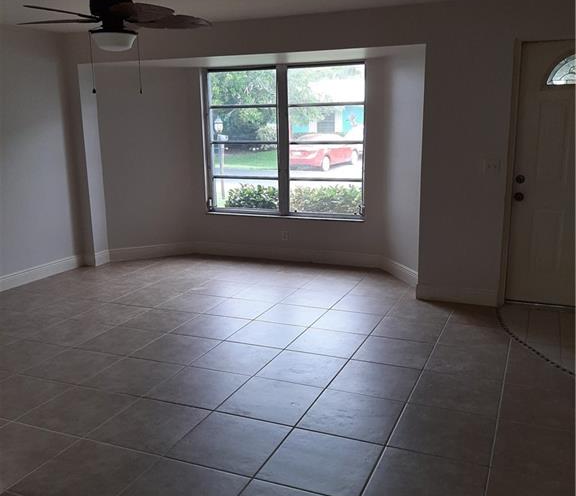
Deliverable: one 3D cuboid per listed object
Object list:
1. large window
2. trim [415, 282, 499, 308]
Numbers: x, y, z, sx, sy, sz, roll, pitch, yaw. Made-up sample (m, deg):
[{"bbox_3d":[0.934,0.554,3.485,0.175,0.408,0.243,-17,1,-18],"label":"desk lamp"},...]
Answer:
[{"bbox_3d":[-0.074,-1.138,6.235,1.843,1.612,0.120,4,13,21],"label":"large window"},{"bbox_3d":[1.410,0.391,4.823,0.653,0.135,0.020,4,13,21],"label":"trim"}]

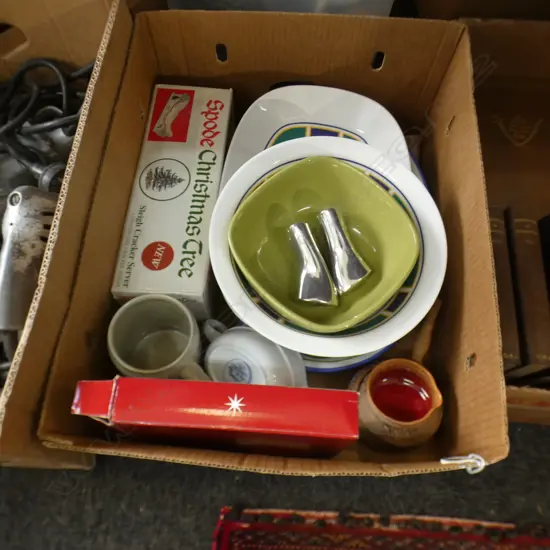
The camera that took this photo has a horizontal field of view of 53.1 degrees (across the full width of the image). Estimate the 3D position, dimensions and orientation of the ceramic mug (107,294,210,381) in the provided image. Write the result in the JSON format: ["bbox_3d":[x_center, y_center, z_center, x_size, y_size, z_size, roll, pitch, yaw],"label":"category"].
[{"bbox_3d":[-0.120,0.087,0.618,0.122,0.086,0.096,36,72,15],"label":"ceramic mug"}]

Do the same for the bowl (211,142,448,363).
[{"bbox_3d":[0.057,-0.029,0.626,0.260,0.062,0.260,0,70,-3],"label":"bowl"}]

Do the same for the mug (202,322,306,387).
[{"bbox_3d":[-0.039,0.106,0.618,0.113,0.070,0.132,-40,69,-5],"label":"mug"}]

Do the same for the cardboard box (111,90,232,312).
[{"bbox_3d":[-0.119,-0.100,0.704,0.103,0.071,0.295,4,67,3],"label":"cardboard box"}]

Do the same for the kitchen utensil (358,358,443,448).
[{"bbox_3d":[0.130,0.134,0.594,0.108,0.090,0.095,10,68,11],"label":"kitchen utensil"}]

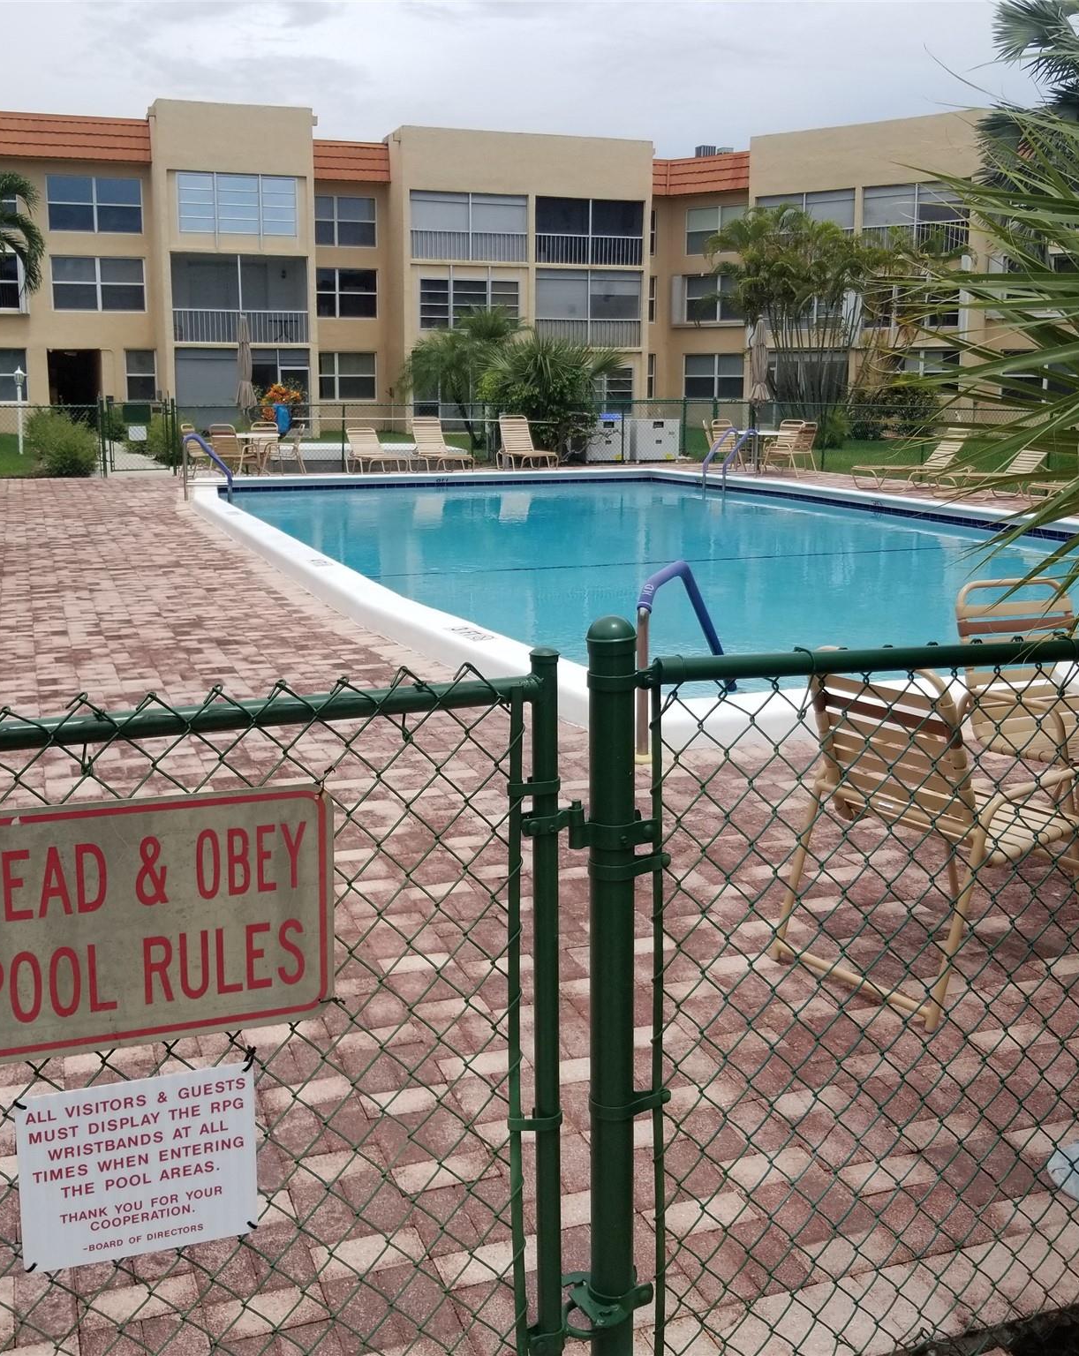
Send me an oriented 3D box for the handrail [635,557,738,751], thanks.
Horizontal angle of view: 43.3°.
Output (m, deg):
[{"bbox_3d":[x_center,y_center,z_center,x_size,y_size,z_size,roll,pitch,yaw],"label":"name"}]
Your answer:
[{"bbox_3d":[0.624,-0.118,5.801,0.070,0.820,0.850,7,14,29],"label":"handrail"}]

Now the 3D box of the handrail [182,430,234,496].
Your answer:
[{"bbox_3d":[-4.434,-2.814,18.107,0.640,0.880,0.070,-5,13,-20],"label":"handrail"}]

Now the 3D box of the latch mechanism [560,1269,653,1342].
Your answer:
[{"bbox_3d":[0.098,0.915,1.980,0.125,0.055,0.100,-5,13,-20],"label":"latch mechanism"}]

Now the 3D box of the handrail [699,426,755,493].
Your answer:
[{"bbox_3d":[2.783,-3.163,19.749,0.660,0.900,0.480,-5,13,-20],"label":"handrail"}]

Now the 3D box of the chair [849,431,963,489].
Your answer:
[{"bbox_3d":[5.402,-3.181,19.773,1.700,0.890,0.660,-5,13,-20],"label":"chair"}]

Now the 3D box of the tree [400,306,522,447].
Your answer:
[{"bbox_3d":[-1.848,-7.045,32.010,2.800,3.250,2.700,0,12,0],"label":"tree"}]

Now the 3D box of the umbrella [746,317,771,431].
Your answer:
[{"bbox_3d":[3.837,-4.893,23.593,0.420,2.620,0.420,0,12,0],"label":"umbrella"}]

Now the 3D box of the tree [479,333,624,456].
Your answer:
[{"bbox_3d":[0.245,-5.630,27.317,2.950,2.500,2.800,0,12,0],"label":"tree"}]

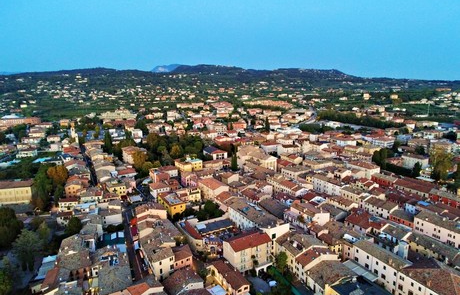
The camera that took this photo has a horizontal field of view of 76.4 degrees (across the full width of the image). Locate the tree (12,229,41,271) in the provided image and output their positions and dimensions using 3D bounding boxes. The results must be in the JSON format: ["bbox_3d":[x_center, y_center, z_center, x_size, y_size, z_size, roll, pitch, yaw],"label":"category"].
[{"bbox_3d":[-79.870,41.400,115.190,10.200,17.300,10.200,0,12,0],"label":"tree"}]

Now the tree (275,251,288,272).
[{"bbox_3d":[20.770,45.510,115.140,4.800,9.300,4.800,0,12,0],"label":"tree"}]

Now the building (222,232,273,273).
[{"bbox_3d":[7.240,42.690,117.930,16.860,13.600,9.080,-7,14,-29],"label":"building"}]

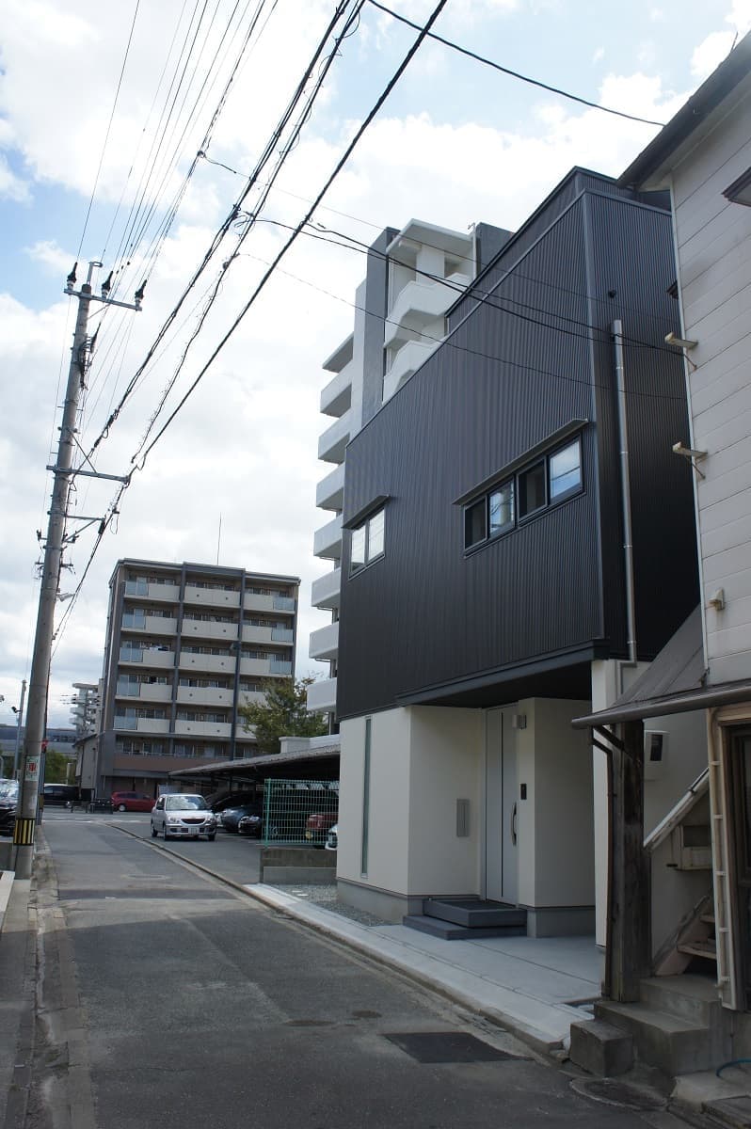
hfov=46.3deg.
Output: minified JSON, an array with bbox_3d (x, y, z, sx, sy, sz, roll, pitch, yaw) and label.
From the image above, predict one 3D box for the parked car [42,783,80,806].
[{"bbox_3d":[-24.352,17.330,65.702,4.600,1.800,1.720,7,-16,-18],"label":"parked car"}]

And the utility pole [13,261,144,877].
[{"bbox_3d":[-5.579,-0.399,16.399,1.700,12.100,0.450,7,-16,-19],"label":"utility pole"}]

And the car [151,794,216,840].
[{"bbox_3d":[-6.269,8.224,28.565,1.600,1.450,3.650,7,-16,-21],"label":"car"}]

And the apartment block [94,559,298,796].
[{"bbox_3d":[-17.202,12.344,82.917,16.800,21.300,13.000,7,-16,-18],"label":"apartment block"}]

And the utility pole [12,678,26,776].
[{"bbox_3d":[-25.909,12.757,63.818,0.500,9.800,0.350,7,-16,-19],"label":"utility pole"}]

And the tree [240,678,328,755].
[{"bbox_3d":[-6.102,11.998,56.788,5.600,9.000,5.400,7,-16,-19],"label":"tree"}]

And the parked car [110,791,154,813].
[{"bbox_3d":[-17.521,17.510,64.706,3.950,1.520,1.690,7,-16,-18],"label":"parked car"}]

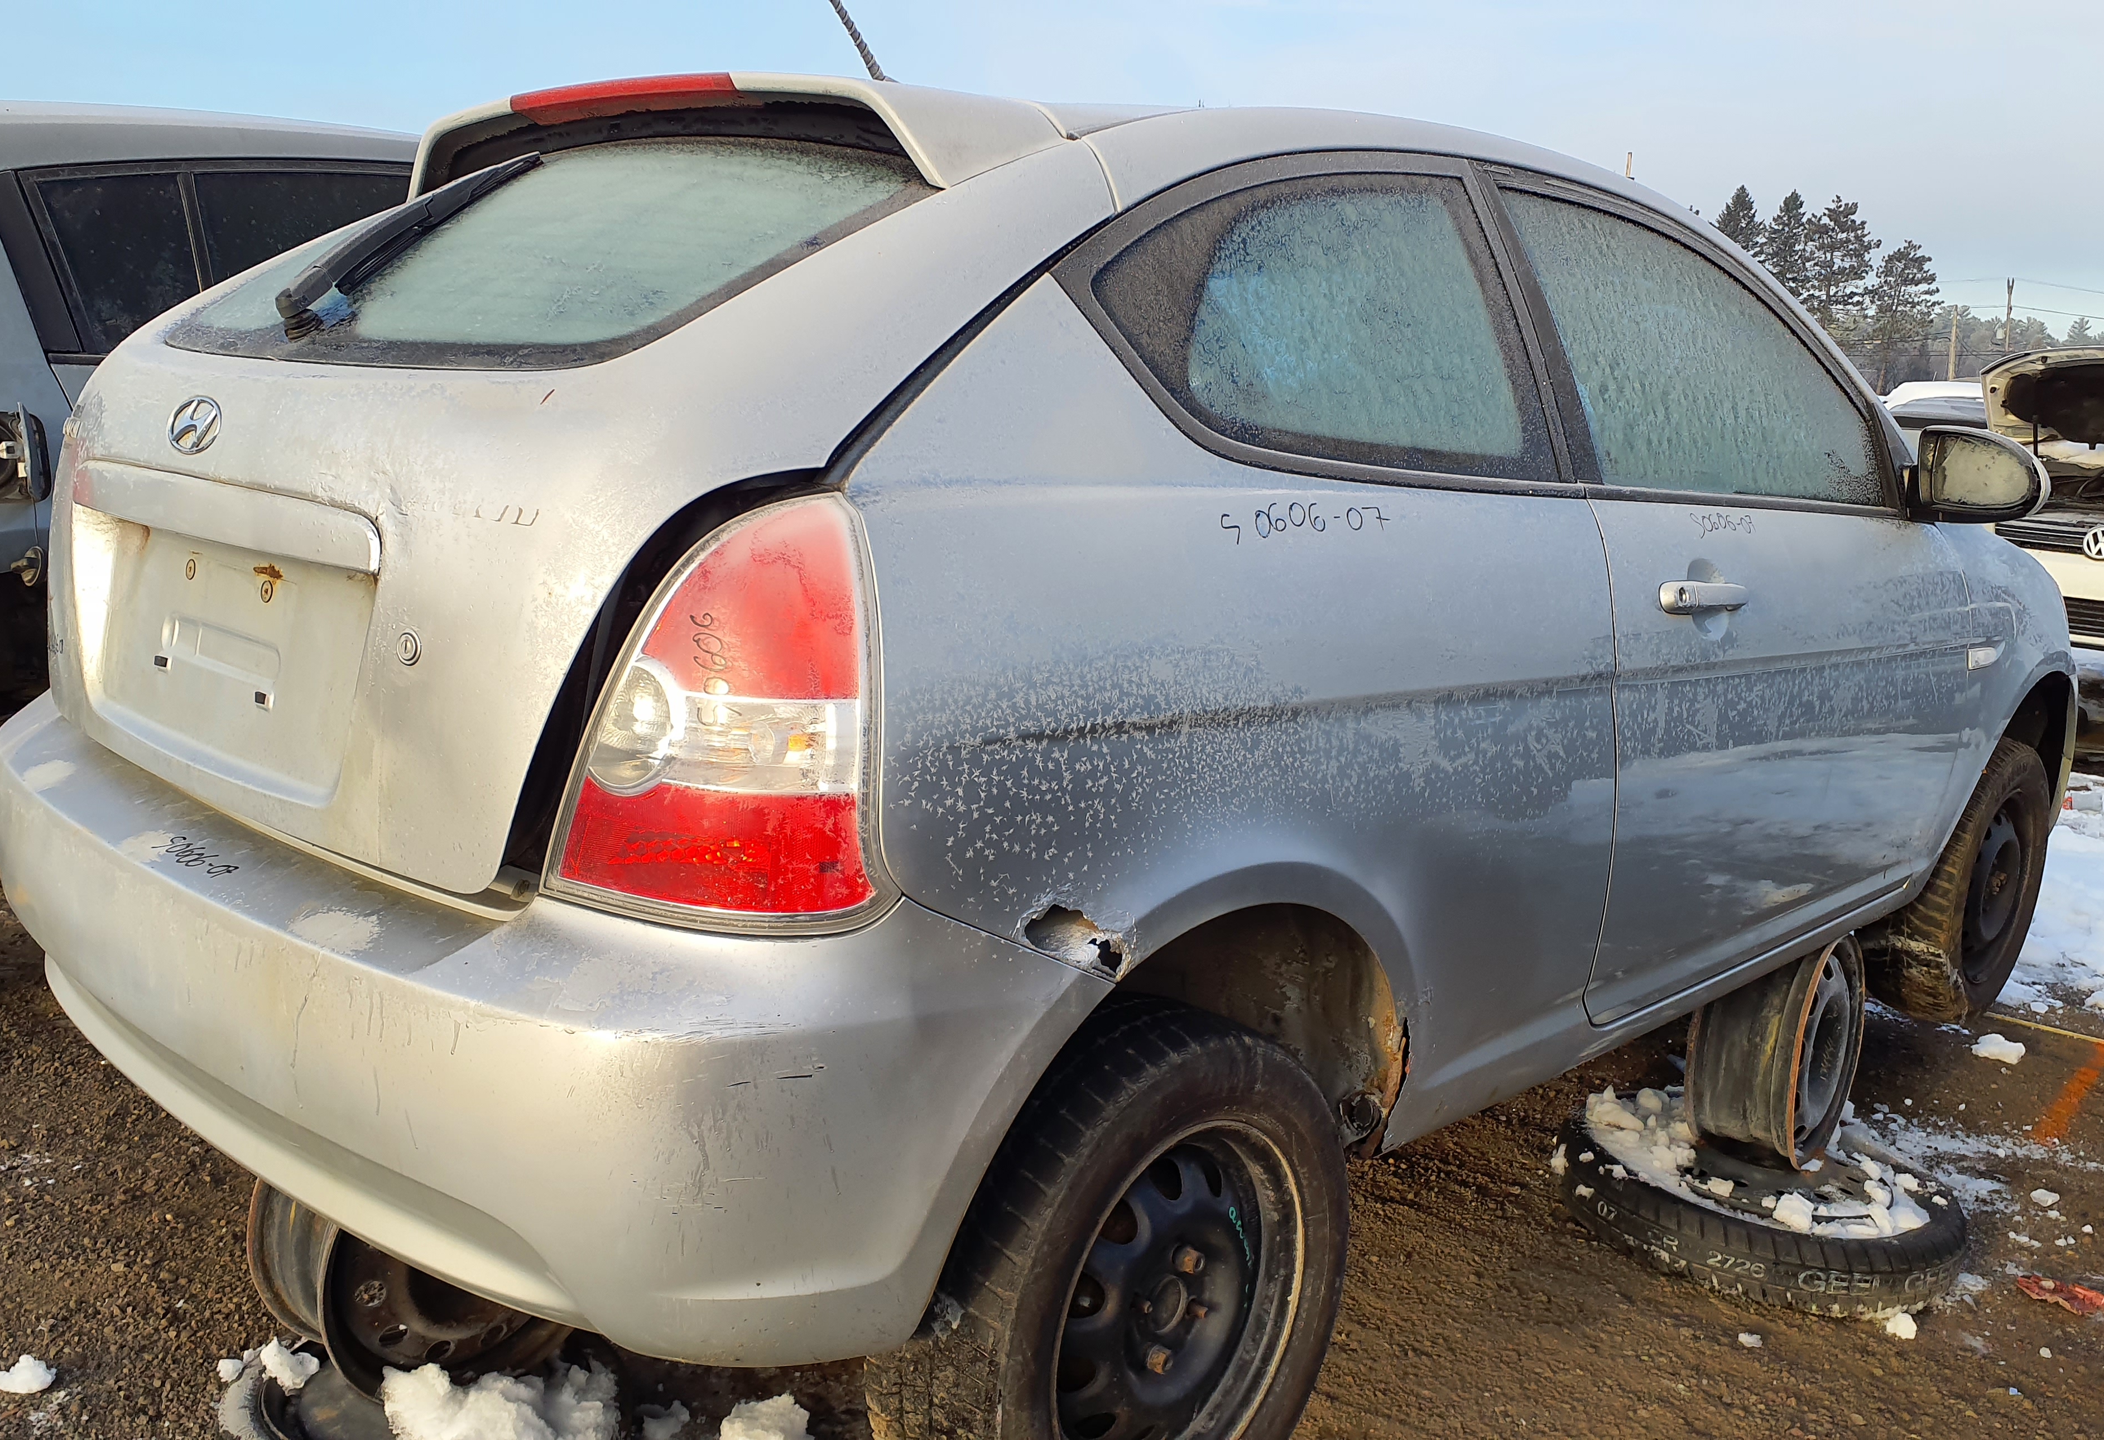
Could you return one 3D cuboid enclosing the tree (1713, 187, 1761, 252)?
[{"bbox_3d":[38.579,-24.257,95.000,4.236,11.529,4.236,5,12,21],"label":"tree"}]

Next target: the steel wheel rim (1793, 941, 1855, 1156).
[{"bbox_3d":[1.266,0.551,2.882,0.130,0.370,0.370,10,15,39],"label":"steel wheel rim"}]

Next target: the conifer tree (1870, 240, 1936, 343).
[{"bbox_3d":[47.556,-22.593,95.000,3.833,8.750,3.833,6,13,25],"label":"conifer tree"}]

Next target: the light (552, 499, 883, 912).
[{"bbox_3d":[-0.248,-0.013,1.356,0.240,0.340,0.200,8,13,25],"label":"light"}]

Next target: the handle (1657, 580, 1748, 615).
[{"bbox_3d":[0.843,-0.158,2.179,0.225,0.042,0.050,-8,16,-44],"label":"handle"}]

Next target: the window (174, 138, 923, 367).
[{"bbox_3d":[-0.591,-0.524,1.875,1.110,0.080,0.540,14,46,44],"label":"window"}]

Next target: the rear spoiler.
[{"bbox_3d":[-0.406,-0.677,2.021,0.310,0.150,1.130,-8,16,-44],"label":"rear spoiler"}]

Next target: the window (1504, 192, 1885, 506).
[{"bbox_3d":[0.954,-0.510,2.431,0.960,0.410,0.060,-8,-7,-44],"label":"window"}]

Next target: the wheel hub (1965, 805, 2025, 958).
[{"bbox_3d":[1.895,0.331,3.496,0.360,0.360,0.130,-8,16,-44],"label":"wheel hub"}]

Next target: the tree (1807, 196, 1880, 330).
[{"bbox_3d":[44.025,-23.904,95.000,4.438,11.220,4.438,5,13,24],"label":"tree"}]

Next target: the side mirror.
[{"bbox_3d":[1.452,-0.381,2.658,0.130,0.150,0.210,-8,16,-44],"label":"side mirror"}]

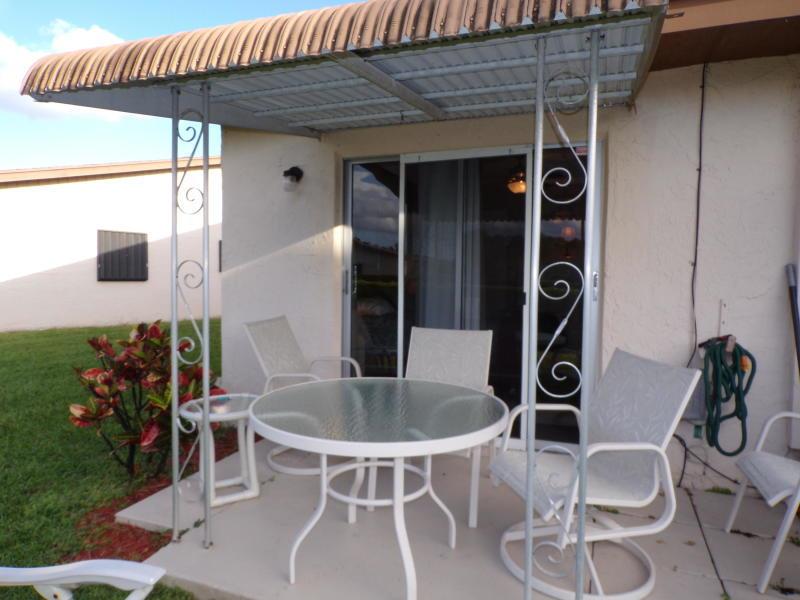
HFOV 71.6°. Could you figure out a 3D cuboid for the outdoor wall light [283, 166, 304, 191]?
[{"bbox_3d":[-0.781,-0.888,4.070,0.115,0.180,0.180,2,3,20],"label":"outdoor wall light"}]

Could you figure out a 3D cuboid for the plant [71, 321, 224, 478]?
[{"bbox_3d":[-1.661,0.648,3.650,0.920,1.000,0.850,2,3,20],"label":"plant"}]

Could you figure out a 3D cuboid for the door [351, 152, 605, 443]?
[{"bbox_3d":[0.424,-0.012,3.861,1.820,2.040,0.100,2,3,20],"label":"door"}]

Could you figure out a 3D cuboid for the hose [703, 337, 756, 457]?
[{"bbox_3d":[1.880,0.548,3.172,0.247,0.694,0.150,2,3,20],"label":"hose"}]

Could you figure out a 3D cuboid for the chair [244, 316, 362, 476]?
[{"bbox_3d":[-0.600,0.614,3.729,0.710,0.930,0.640,1,3,9],"label":"chair"}]

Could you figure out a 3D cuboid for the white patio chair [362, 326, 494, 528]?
[{"bbox_3d":[0.223,0.657,3.135,0.600,0.920,0.710,2,3,20],"label":"white patio chair"}]

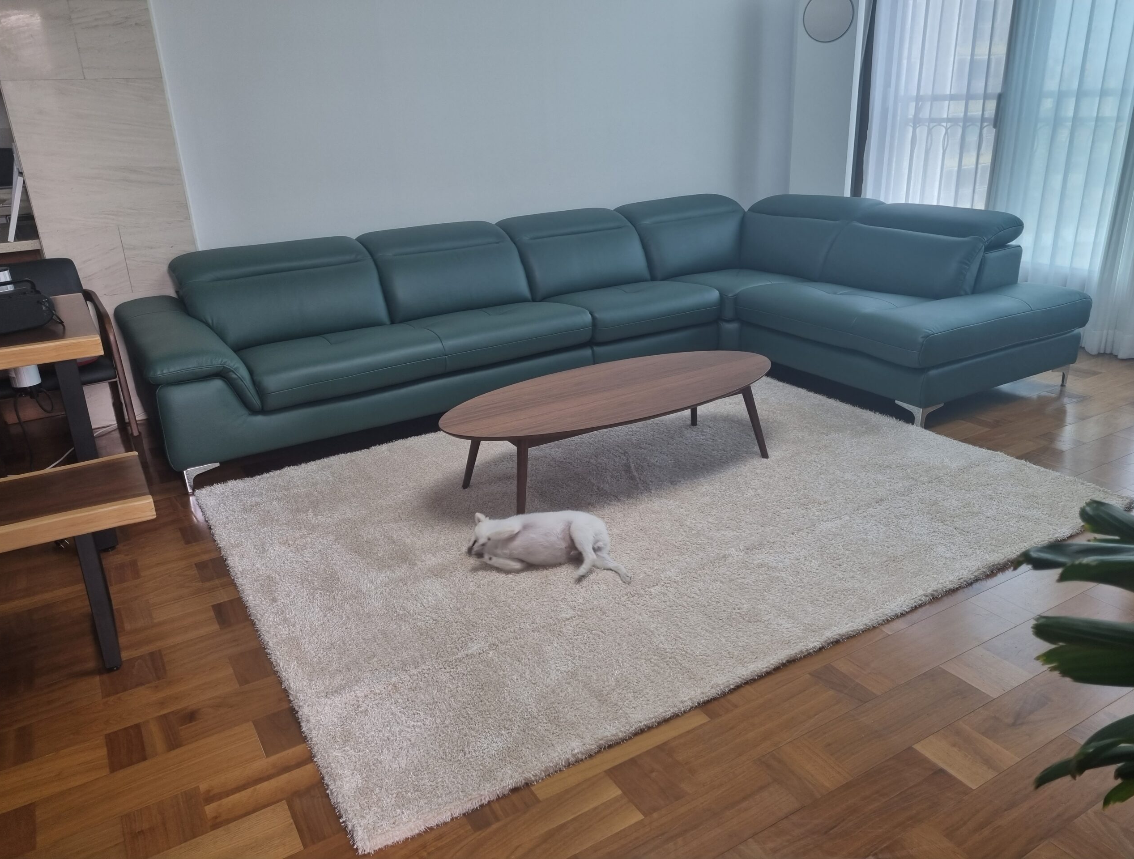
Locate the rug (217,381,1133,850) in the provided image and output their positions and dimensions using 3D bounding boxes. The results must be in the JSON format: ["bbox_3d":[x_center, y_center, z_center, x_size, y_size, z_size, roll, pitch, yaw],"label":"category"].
[{"bbox_3d":[0.234,0.247,3.103,2.680,0.030,2.040,-14,24,-28],"label":"rug"}]

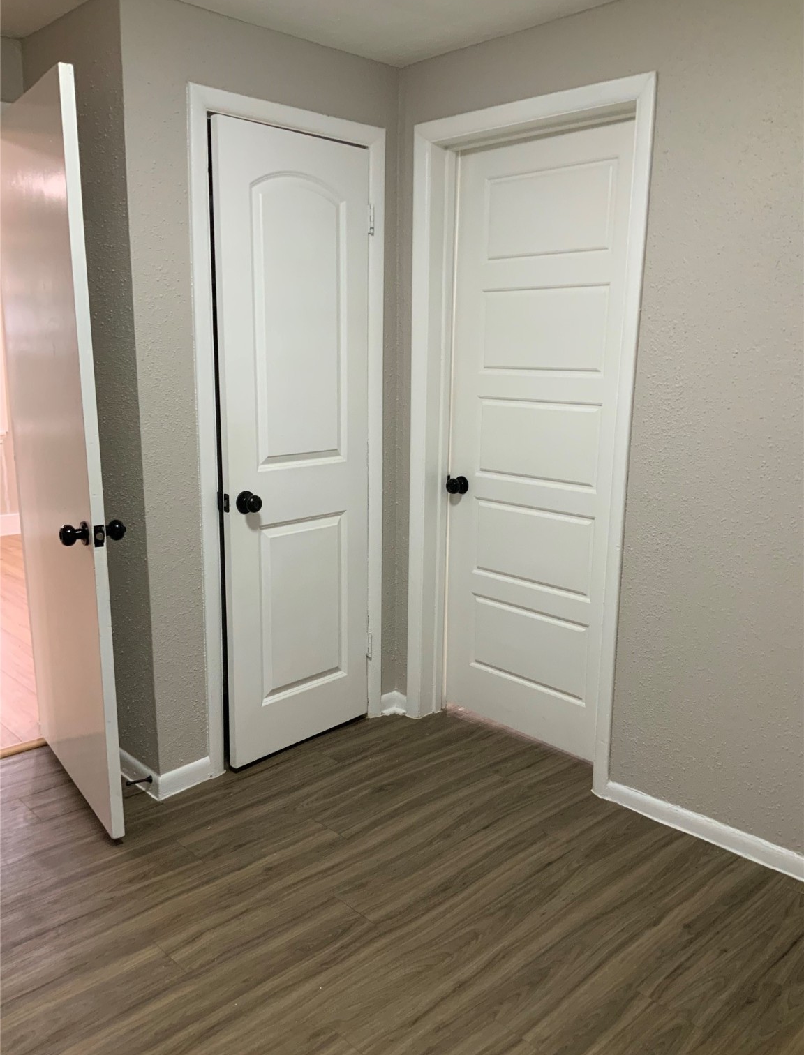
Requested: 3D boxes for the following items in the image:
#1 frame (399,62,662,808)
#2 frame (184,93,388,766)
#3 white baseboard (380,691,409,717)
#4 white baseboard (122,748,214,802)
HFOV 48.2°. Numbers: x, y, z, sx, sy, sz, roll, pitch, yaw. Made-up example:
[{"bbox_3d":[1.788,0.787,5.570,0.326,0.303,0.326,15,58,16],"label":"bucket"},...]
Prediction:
[{"bbox_3d":[0.397,-0.260,2.985,0.141,2.123,0.900,-11,16,-44],"label":"frame"},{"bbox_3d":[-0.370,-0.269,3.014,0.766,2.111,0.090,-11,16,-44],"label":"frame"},{"bbox_3d":[-0.030,0.677,3.464,0.082,0.083,0.082,-11,16,-44],"label":"white baseboard"},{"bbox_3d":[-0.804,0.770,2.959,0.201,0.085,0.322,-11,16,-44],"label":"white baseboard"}]

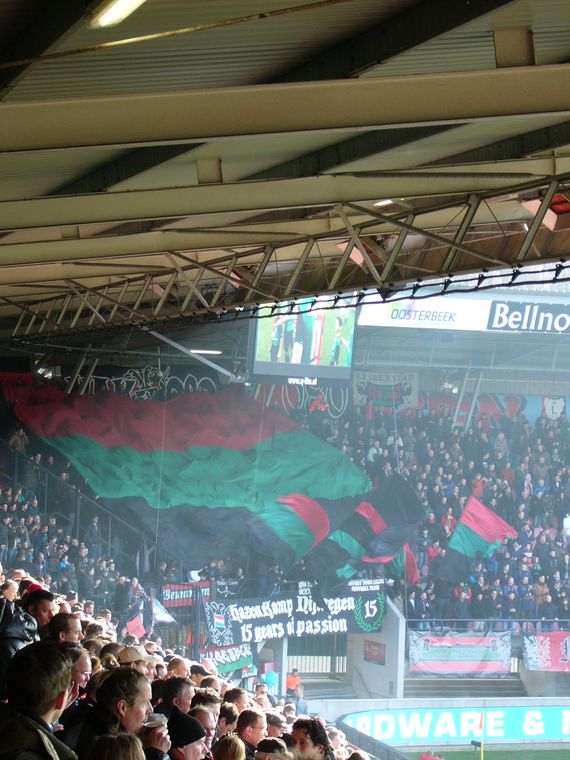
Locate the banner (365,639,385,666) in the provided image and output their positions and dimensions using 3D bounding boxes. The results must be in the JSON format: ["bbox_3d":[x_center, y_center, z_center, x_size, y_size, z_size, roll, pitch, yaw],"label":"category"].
[{"bbox_3d":[2.809,8.556,68.837,0.050,0.679,1.420,2,-1,-25],"label":"banner"}]

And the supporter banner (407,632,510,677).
[{"bbox_3d":[5.439,8.471,67.999,3.366,1.345,0.060,2,-1,-17],"label":"supporter banner"}]

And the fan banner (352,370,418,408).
[{"bbox_3d":[3.686,0.366,80.350,2.488,1.300,0.050,2,-1,-17],"label":"fan banner"}]

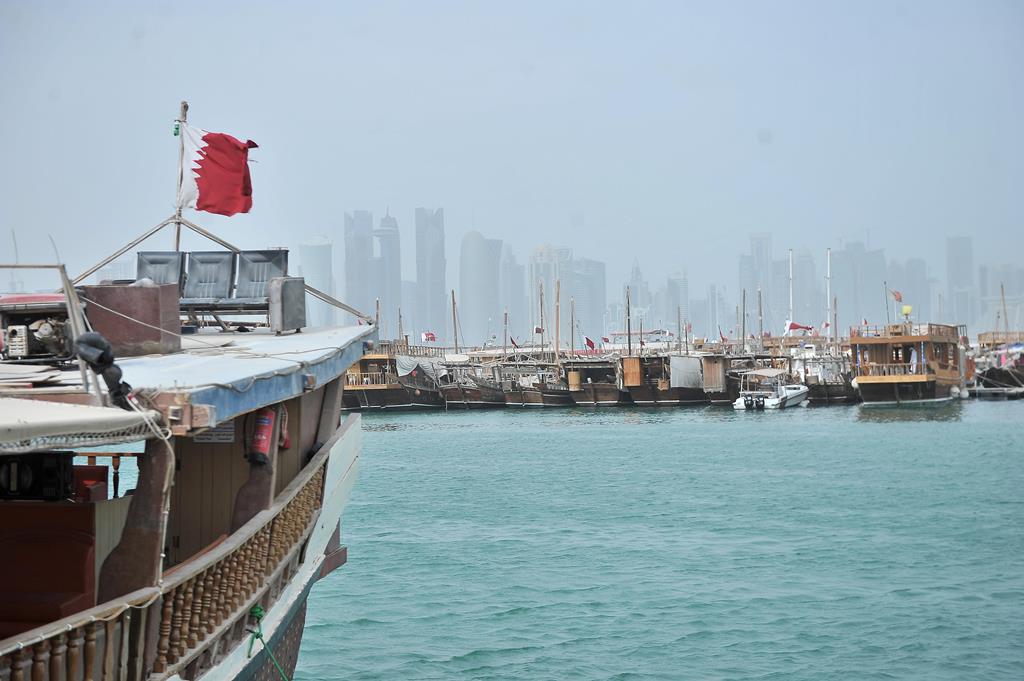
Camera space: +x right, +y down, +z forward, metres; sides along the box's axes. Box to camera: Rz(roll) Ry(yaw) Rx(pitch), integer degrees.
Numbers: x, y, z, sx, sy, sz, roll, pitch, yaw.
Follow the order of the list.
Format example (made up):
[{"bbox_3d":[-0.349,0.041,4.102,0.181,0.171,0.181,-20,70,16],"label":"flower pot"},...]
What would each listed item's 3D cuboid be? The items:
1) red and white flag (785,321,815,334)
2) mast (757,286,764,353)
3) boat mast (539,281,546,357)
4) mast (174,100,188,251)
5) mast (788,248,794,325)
[{"bbox_3d":[21.027,-0.947,145.000,2.000,1.000,0.350,0,-1,0],"label":"red and white flag"},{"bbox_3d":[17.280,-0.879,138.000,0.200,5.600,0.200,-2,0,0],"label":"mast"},{"bbox_3d":[2.208,-1.556,144.000,0.190,5.600,0.190,-1,-1,0],"label":"boat mast"},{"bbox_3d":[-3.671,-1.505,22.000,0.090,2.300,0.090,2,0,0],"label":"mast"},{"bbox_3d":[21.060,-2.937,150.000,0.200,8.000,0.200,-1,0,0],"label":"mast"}]

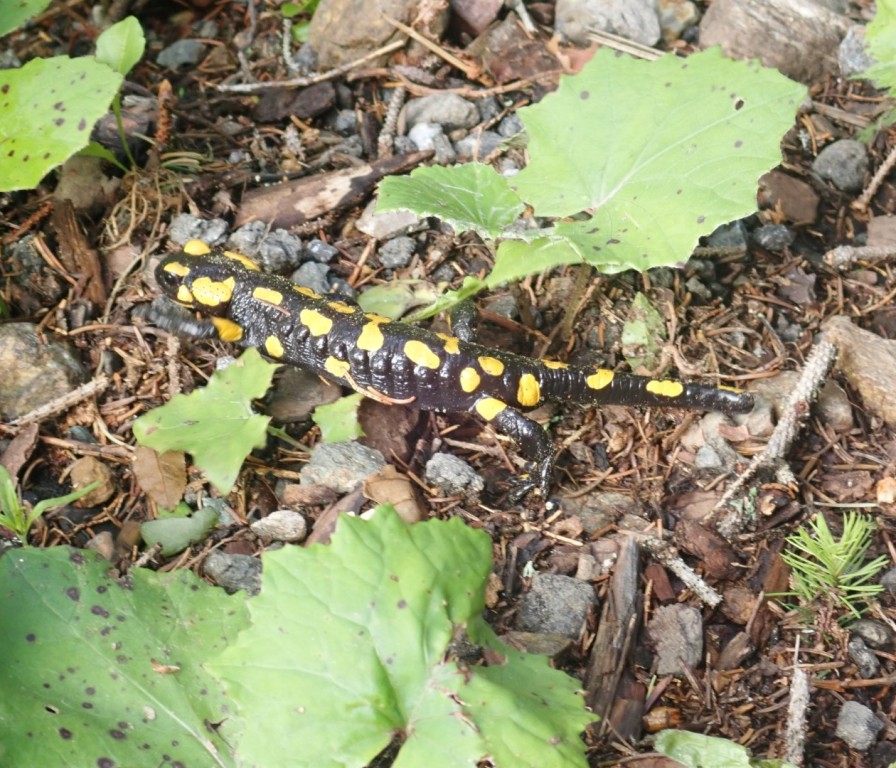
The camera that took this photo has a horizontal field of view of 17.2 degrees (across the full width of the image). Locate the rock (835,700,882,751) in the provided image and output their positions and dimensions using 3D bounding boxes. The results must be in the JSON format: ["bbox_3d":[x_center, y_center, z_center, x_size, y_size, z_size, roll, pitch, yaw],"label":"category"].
[{"bbox_3d":[0.114,0.095,0.821,0.013,0.011,0.015,0,52,0],"label":"rock"}]

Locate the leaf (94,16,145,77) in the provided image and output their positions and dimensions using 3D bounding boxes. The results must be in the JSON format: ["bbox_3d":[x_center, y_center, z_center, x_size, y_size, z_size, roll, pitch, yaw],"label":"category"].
[{"bbox_3d":[-0.101,-0.104,0.909,0.016,0.014,0.012,0,47,0],"label":"leaf"}]

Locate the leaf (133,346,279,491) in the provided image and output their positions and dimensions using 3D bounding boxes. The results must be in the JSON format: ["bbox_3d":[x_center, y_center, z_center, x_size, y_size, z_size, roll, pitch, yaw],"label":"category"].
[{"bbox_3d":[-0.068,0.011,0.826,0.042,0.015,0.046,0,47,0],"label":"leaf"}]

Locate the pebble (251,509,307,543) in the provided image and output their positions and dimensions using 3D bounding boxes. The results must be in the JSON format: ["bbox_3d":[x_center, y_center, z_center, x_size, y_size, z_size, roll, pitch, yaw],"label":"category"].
[{"bbox_3d":[-0.050,0.041,0.864,0.016,0.008,0.011,0,52,0],"label":"pebble"}]

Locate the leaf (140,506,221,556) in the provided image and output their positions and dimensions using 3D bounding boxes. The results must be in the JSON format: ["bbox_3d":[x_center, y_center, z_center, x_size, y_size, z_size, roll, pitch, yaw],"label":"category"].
[{"bbox_3d":[-0.077,0.043,0.859,0.022,0.007,0.014,-18,54,-14],"label":"leaf"}]

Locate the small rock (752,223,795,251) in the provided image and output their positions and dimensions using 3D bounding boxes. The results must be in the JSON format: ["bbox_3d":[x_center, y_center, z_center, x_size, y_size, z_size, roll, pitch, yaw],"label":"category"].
[{"bbox_3d":[0.103,-0.046,0.932,0.013,0.008,0.009,0,52,0],"label":"small rock"}]

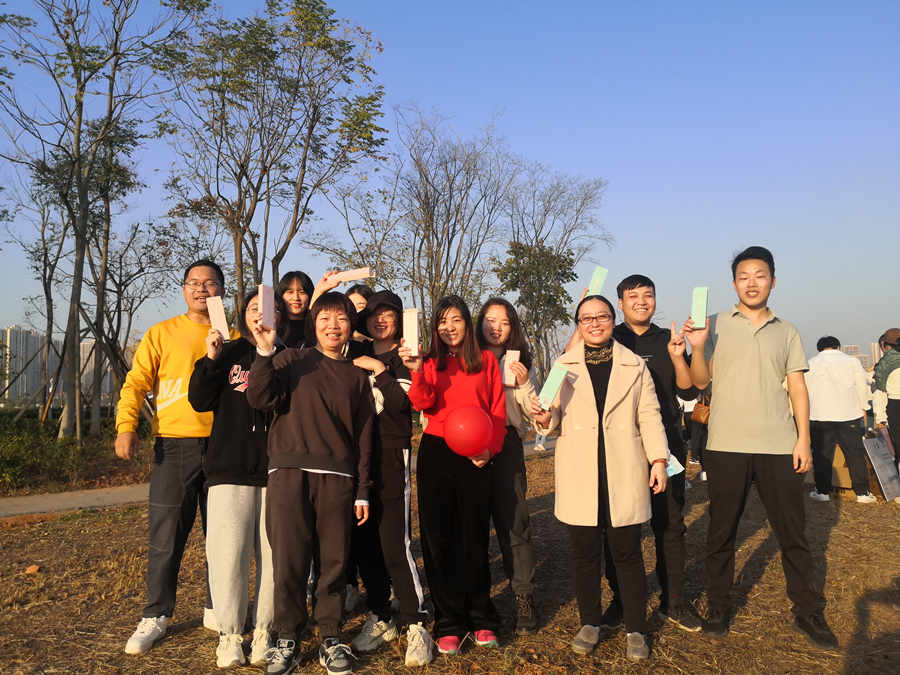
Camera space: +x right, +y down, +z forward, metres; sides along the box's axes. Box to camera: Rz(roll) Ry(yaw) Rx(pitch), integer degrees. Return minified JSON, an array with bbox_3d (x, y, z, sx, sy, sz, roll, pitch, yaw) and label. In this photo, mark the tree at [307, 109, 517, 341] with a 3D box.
[{"bbox_3d":[-0.951,-1.552,17.216,5.240,8.416,4.500,0,-5,0],"label":"tree"}]

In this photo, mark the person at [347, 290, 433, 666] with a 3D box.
[{"bbox_3d":[-0.290,0.574,3.154,0.445,1.588,0.450,0,-5,5],"label":"person"}]

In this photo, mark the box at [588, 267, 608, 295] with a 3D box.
[{"bbox_3d":[0.731,-0.255,3.480,0.064,0.190,0.040,17,-13,7],"label":"box"}]

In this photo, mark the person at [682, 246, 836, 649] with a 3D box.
[{"bbox_3d":[1.455,0.474,3.323,0.630,1.819,0.500,-1,-5,10],"label":"person"}]

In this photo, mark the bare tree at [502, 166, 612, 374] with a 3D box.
[{"bbox_3d":[3.205,-1.156,21.197,3.369,8.361,3.200,0,-5,0],"label":"bare tree"}]

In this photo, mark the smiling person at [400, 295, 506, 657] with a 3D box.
[{"bbox_3d":[0.021,0.590,3.257,0.465,1.576,0.400,0,-5,0],"label":"smiling person"}]

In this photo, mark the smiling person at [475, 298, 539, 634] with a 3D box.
[{"bbox_3d":[0.260,0.602,3.503,0.427,1.597,0.380,0,-5,5],"label":"smiling person"}]

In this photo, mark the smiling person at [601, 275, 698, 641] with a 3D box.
[{"bbox_3d":[0.924,0.543,3.572,0.639,1.728,0.500,-1,-5,8],"label":"smiling person"}]

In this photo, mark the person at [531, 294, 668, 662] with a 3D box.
[{"bbox_3d":[0.680,0.589,3.191,0.577,1.566,0.450,-1,-5,8],"label":"person"}]

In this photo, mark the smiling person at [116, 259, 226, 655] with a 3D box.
[{"bbox_3d":[-1.300,0.503,3.348,0.522,1.766,0.500,0,-5,0],"label":"smiling person"}]

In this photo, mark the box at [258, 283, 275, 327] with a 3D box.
[{"bbox_3d":[-0.751,-0.127,2.880,0.064,0.190,0.042,3,-7,-38],"label":"box"}]

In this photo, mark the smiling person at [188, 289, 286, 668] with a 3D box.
[{"bbox_3d":[-0.913,0.569,3.045,0.441,1.579,0.420,1,-5,-8],"label":"smiling person"}]

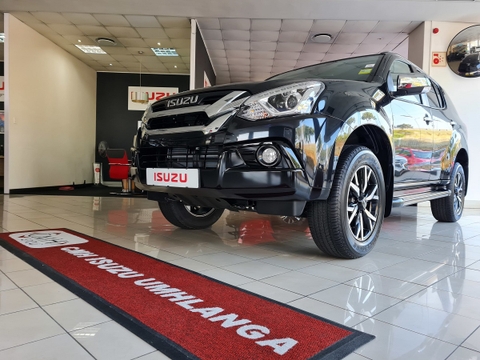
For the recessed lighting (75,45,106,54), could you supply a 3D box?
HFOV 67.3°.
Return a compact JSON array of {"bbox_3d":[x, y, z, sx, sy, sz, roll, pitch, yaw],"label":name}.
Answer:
[{"bbox_3d":[-3.600,-3.168,8.792,0.600,0.060,0.600,2,1,1],"label":"recessed lighting"}]

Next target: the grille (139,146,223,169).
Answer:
[{"bbox_3d":[-0.413,-0.141,2.394,0.860,0.145,0.110,3,2,42],"label":"grille"}]

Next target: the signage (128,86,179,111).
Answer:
[{"bbox_3d":[-2.561,-2.403,10.697,1.500,0.710,0.050,2,1,1],"label":"signage"}]

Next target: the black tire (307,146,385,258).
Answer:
[{"bbox_3d":[0.735,0.145,2.436,0.270,0.760,0.765,3,1,41],"label":"black tire"}]

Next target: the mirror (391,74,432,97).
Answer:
[{"bbox_3d":[1.401,-0.747,2.892,0.270,0.170,0.180,3,2,42],"label":"mirror"}]

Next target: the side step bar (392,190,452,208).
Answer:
[{"bbox_3d":[1.759,0.167,3.465,0.180,0.095,1.720,3,2,42],"label":"side step bar"}]

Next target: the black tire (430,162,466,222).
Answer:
[{"bbox_3d":[2.636,0.158,4.553,0.270,0.760,0.765,3,2,42],"label":"black tire"}]

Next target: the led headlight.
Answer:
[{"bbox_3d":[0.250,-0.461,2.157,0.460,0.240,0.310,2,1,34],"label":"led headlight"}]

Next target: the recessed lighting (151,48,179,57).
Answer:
[{"bbox_3d":[-1.801,-3.115,8.752,0.600,0.060,0.600,2,1,1],"label":"recessed lighting"}]

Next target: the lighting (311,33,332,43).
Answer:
[{"bbox_3d":[1.716,-2.971,7.591,0.460,0.090,0.460,2,1,1],"label":"lighting"}]

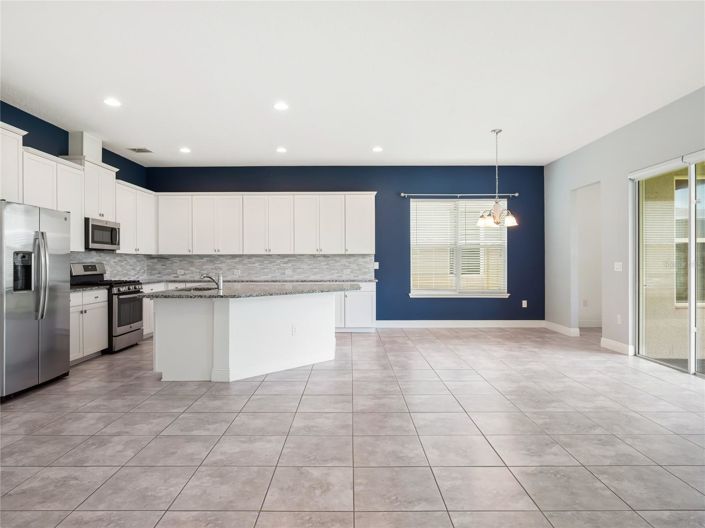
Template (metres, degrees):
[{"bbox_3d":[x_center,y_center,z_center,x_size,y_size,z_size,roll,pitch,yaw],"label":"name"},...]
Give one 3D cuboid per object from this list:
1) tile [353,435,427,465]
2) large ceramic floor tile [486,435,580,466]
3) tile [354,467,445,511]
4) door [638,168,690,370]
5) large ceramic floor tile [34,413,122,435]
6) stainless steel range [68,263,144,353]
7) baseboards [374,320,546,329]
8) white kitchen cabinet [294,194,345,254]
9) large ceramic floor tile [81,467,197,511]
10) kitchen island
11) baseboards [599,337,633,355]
[{"bbox_3d":[0.238,1.222,2.665,0.457,0.015,0.448,0,0,0],"label":"tile"},{"bbox_3d":[1.158,1.222,2.665,0.457,0.015,0.448,0,0,0],"label":"large ceramic floor tile"},{"bbox_3d":[0.235,1.217,2.219,0.460,0.010,0.436,0,0,0],"label":"tile"},{"bbox_3d":[3.740,0.030,4.890,0.060,2.360,0.880,0,0,-1],"label":"door"},{"bbox_3d":[-2.047,1.218,3.085,0.455,0.012,0.443,0,0,0],"label":"large ceramic floor tile"},{"bbox_3d":[-3.525,0.615,5.820,0.690,1.190,0.755,0,0,0],"label":"stainless steel range"},{"bbox_3d":[2.013,1.121,7.546,3.135,0.135,0.016,0,0,0],"label":"baseboards"},{"bbox_3d":[-0.589,-0.717,7.520,0.915,1.090,0.340,0,0,0],"label":"white kitchen cabinet"},{"bbox_3d":[-1.145,1.217,2.216,0.460,0.010,0.436,0,0,0],"label":"large ceramic floor tile"},{"bbox_3d":[-0.990,0.763,5.040,2.220,0.914,2.120,0,0,0],"label":"kitchen island"},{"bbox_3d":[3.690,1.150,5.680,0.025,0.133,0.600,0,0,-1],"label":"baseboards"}]

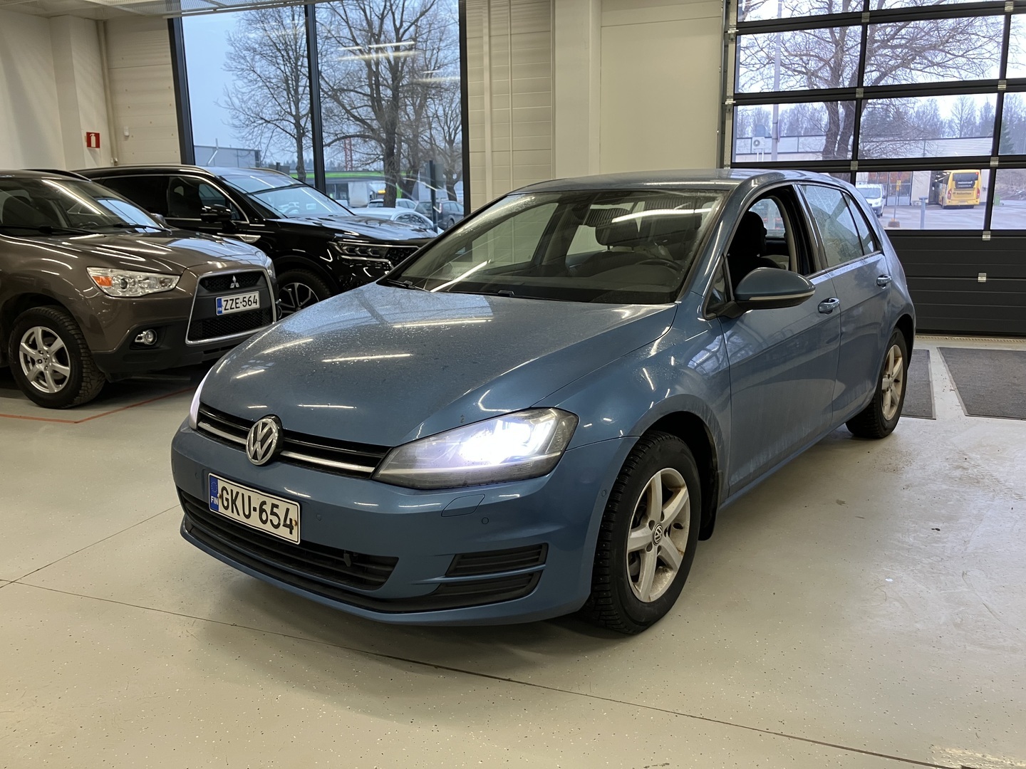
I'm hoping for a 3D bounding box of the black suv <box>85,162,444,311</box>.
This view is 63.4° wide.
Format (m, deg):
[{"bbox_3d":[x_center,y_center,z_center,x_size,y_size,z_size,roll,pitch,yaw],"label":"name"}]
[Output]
[{"bbox_3d":[-2.988,-1.456,9.008,4.800,1.700,1.910,5,14,23],"label":"black suv"}]

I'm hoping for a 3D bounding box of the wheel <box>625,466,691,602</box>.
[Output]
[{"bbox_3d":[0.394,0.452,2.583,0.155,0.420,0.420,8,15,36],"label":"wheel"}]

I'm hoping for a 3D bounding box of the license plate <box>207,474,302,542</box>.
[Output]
[{"bbox_3d":[-0.751,0.353,2.390,0.442,0.118,0.020,9,10,38],"label":"license plate"}]

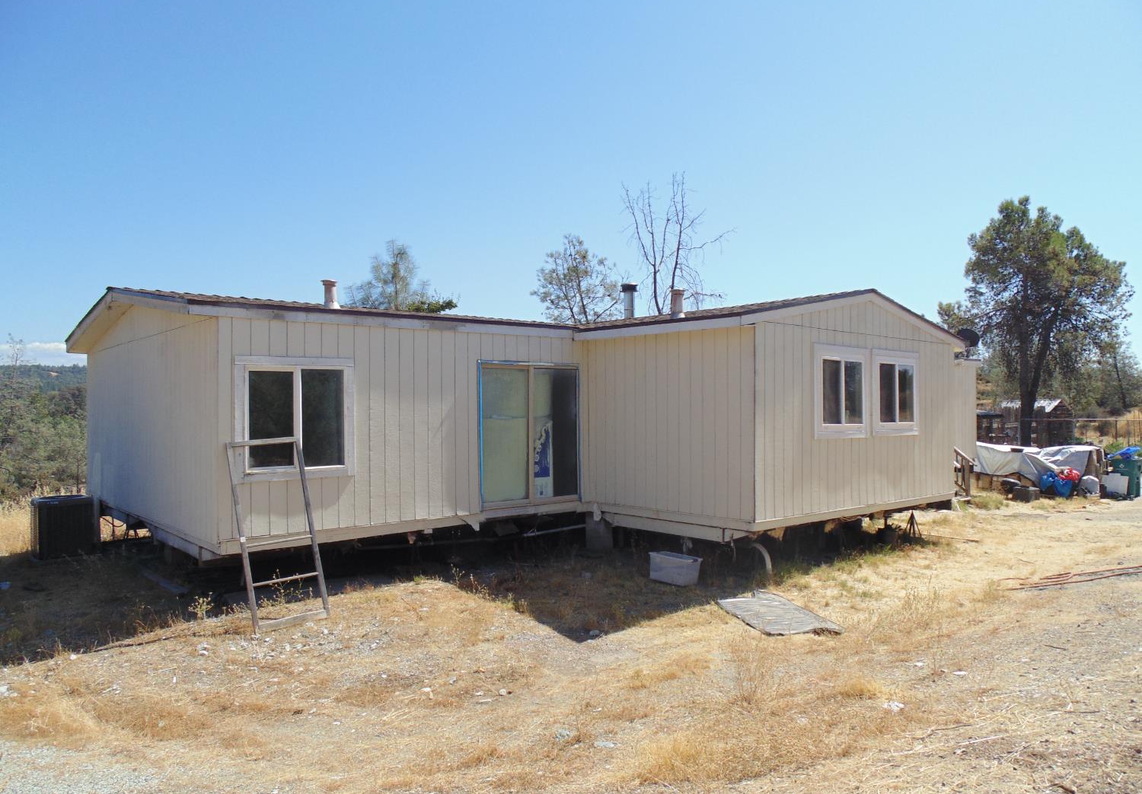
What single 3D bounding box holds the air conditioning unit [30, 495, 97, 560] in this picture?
[{"bbox_3d":[-7.761,1.949,12.118,0.720,0.870,0.740,0,-1,-41],"label":"air conditioning unit"}]

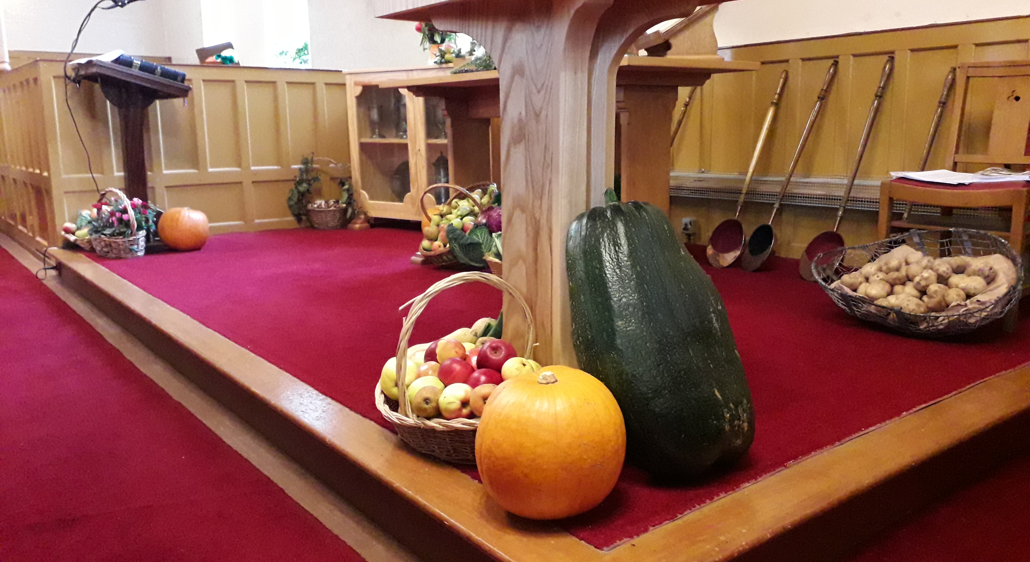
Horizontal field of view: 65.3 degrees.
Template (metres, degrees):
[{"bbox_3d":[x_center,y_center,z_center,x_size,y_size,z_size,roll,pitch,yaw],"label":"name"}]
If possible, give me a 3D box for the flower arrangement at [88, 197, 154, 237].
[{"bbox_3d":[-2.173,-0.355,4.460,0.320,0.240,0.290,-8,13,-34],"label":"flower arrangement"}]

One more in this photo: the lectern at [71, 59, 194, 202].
[{"bbox_3d":[-2.103,-0.685,4.492,0.490,1.020,0.500,-8,13,-37],"label":"lectern"}]

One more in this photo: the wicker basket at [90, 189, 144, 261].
[{"bbox_3d":[-2.175,-0.328,4.406,0.270,0.355,0.270,-8,13,-34],"label":"wicker basket"}]

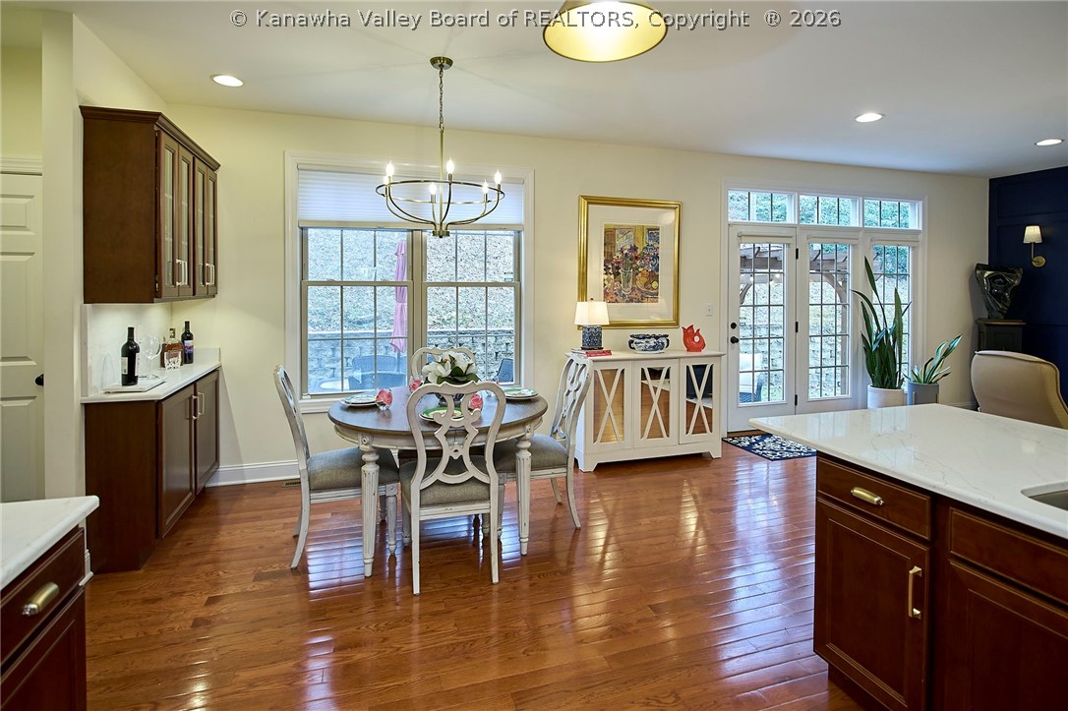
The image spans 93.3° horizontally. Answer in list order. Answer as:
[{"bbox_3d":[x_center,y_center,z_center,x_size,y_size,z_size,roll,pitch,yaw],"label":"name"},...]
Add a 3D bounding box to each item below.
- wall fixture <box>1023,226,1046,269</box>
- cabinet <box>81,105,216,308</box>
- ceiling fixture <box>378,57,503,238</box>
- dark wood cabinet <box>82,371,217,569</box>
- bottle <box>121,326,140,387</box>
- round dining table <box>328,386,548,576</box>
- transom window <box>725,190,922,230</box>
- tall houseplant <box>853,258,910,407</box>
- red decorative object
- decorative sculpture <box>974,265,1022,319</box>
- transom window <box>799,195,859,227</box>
[{"bbox_3d":[5.460,-1.192,5.505,0.180,0.420,0.140,-1,4,-18],"label":"wall fixture"},{"bbox_3d":[-2.246,-0.810,3.055,0.345,0.960,1.080,-1,4,-18],"label":"cabinet"},{"bbox_3d":[-0.540,-1.200,2.928,0.735,1.055,0.700,-2,5,-18],"label":"ceiling fixture"},{"bbox_3d":[-2.287,0.596,3.141,0.354,0.879,1.172,-2,5,-18],"label":"dark wood cabinet"},{"bbox_3d":[-2.205,0.005,2.754,0.080,0.305,0.080,-2,5,-19],"label":"bottle"},{"bbox_3d":[-0.556,0.676,3.050,1.230,0.765,1.230,0,5,0],"label":"round dining table"},{"bbox_3d":[3.225,-1.561,5.451,2.580,0.320,0.080,-1,5,-17],"label":"transom window"},{"bbox_3d":[3.634,-0.134,5.285,0.530,1.750,0.480,-2,5,-18],"label":"tall houseplant"},{"bbox_3d":[1.416,-0.147,4.440,0.200,0.240,0.120,-1,4,-18],"label":"red decorative object"},{"bbox_3d":[5.070,-0.697,5.500,0.350,0.570,0.260,2,5,27],"label":"decorative sculpture"},{"bbox_3d":[3.119,-1.534,5.330,0.810,0.320,0.100,-1,4,-18],"label":"transom window"}]

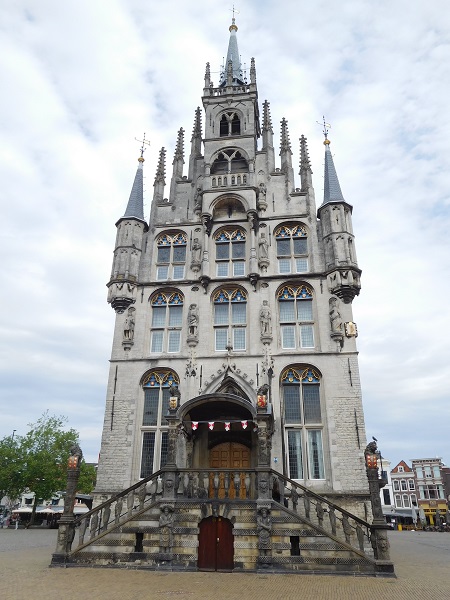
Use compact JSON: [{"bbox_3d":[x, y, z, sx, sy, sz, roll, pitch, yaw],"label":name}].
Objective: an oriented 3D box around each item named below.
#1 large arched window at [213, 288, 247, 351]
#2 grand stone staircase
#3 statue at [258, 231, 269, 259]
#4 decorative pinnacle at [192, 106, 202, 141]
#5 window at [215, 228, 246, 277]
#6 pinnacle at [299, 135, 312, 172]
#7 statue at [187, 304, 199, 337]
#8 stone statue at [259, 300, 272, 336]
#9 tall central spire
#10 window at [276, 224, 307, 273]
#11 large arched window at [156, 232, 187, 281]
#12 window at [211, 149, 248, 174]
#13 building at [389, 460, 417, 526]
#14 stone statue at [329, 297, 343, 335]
[{"bbox_3d":[0.262,0.901,21.250,1.702,3.382,0.350,-3,-27,7],"label":"large arched window"},{"bbox_3d":[-0.082,7.904,15.710,10.955,3.041,3.274,-3,-26,7],"label":"grand stone staircase"},{"bbox_3d":[2.001,-2.801,22.179,0.469,1.642,0.480,-3,-26,7],"label":"statue"},{"bbox_3d":[-1.851,-11.917,29.185,0.676,3.211,0.670,-3,-26,7],"label":"decorative pinnacle"},{"bbox_3d":[0.296,-2.505,22.743,1.588,3.030,0.350,-3,-26,7],"label":"window"},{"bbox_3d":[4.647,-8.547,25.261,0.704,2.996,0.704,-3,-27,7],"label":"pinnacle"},{"bbox_3d":[-1.551,1.015,21.002,0.543,1.774,0.500,-3,-27,7],"label":"statue"},{"bbox_3d":[1.924,0.861,20.580,0.591,1.870,0.500,-3,-27,7],"label":"stone statue"},{"bbox_3d":[0.582,-19.281,33.613,1.962,8.919,1.960,-3,-26,7],"label":"tall central spire"},{"bbox_3d":[3.646,-2.811,23.776,1.766,3.230,0.400,-3,-26,7],"label":"window"},{"bbox_3d":[-3.042,-2.517,24.665,1.722,3.220,0.400,-3,-26,7],"label":"large arched window"},{"bbox_3d":[0.279,-8.560,26.830,2.344,2.211,0.500,-3,-26,7],"label":"window"},{"bbox_3d":[32.249,34.292,76.182,4.289,10.932,9.000,-13,-30,25],"label":"building"},{"bbox_3d":[5.106,0.722,19.966,0.548,1.864,0.550,-3,-26,7],"label":"stone statue"}]

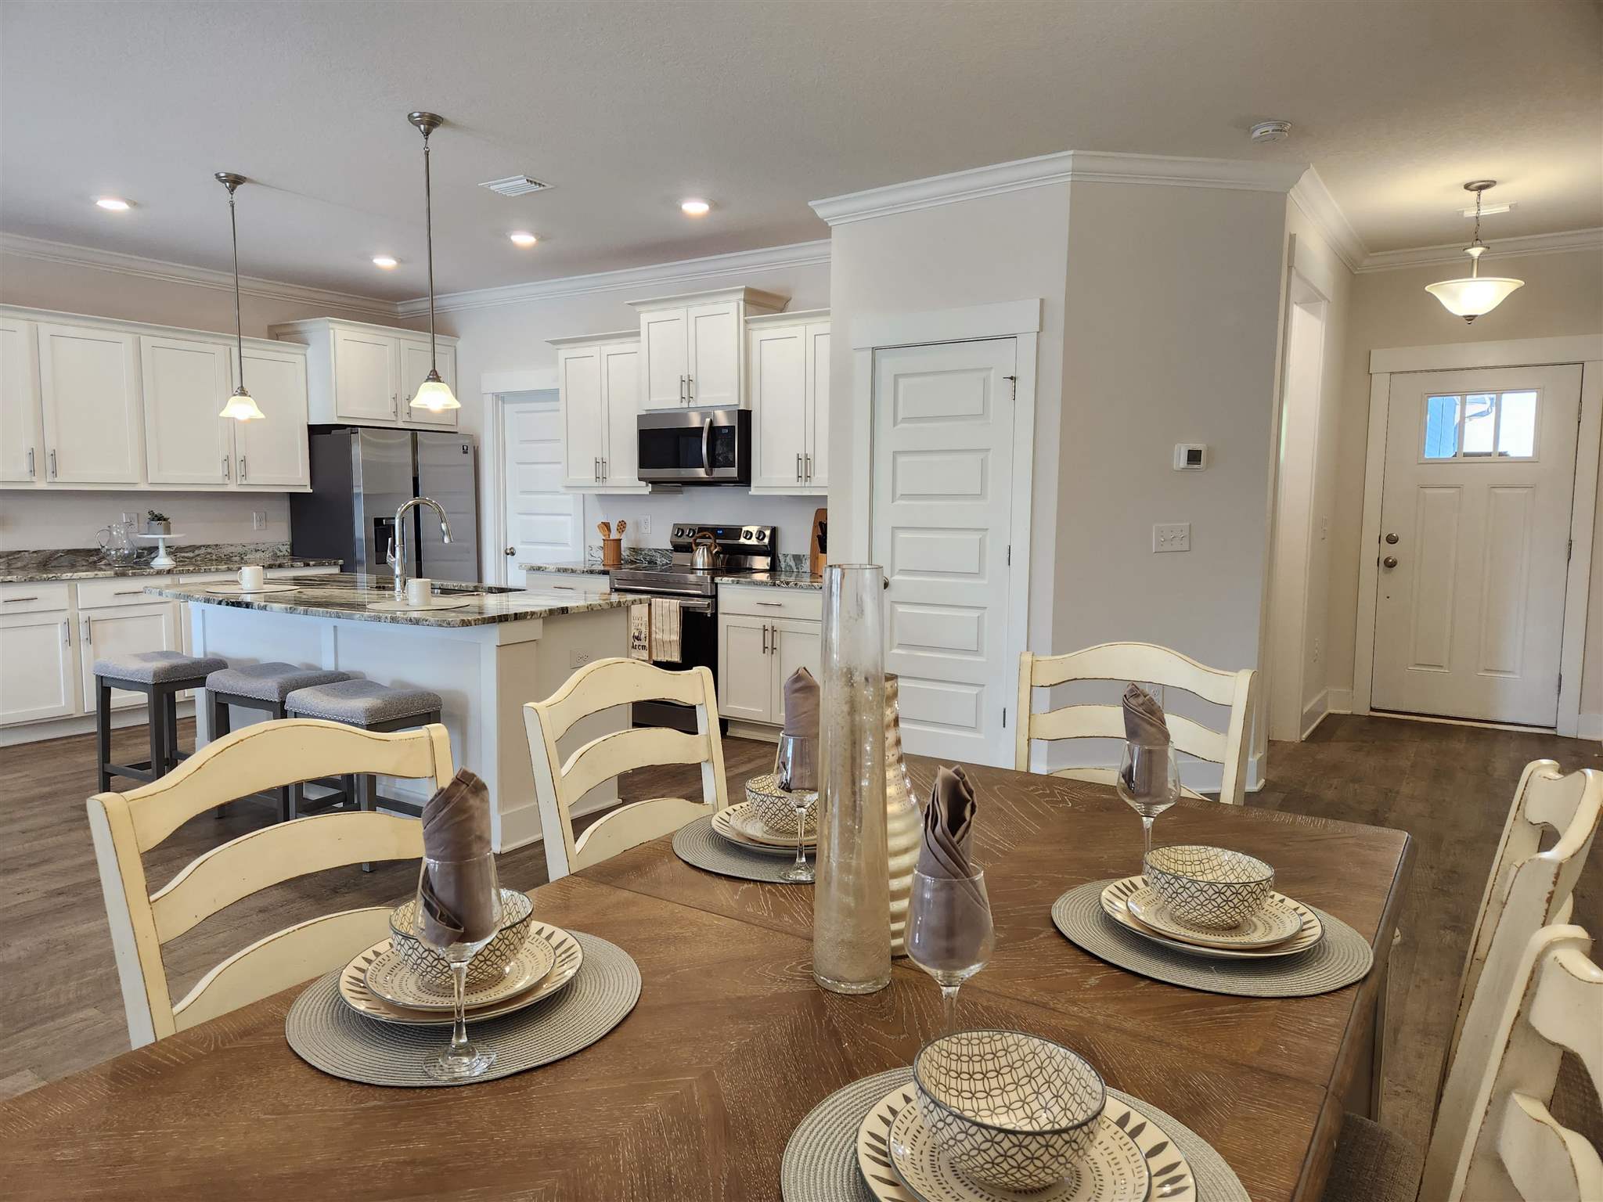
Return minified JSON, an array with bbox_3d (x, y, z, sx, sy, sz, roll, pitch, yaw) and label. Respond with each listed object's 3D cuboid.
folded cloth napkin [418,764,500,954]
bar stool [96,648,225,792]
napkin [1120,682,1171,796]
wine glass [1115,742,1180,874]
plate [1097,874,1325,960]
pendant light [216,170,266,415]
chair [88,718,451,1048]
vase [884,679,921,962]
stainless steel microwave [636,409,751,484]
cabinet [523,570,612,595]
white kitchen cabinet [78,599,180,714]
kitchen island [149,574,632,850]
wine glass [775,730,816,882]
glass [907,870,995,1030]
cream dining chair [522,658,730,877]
[{"bbox_3d":[-0.338,0.254,1.051,0.074,0.183,0.072,4,7,33],"label":"folded cloth napkin"},{"bbox_3d":[-2.854,0.551,4.787,0.505,0.635,0.350,4,7,34],"label":"bar stool"},{"bbox_3d":[0.495,0.207,1.535,0.066,0.170,0.060,1,6,10],"label":"napkin"},{"bbox_3d":[0.510,0.315,1.565,0.090,0.213,0.090,4,7,33],"label":"wine glass"},{"bbox_3d":[0.521,0.407,1.363,0.268,0.025,0.268,0,6,0],"label":"plate"},{"bbox_3d":[-2.532,-1.352,4.780,0.210,1.065,0.210,4,7,33],"label":"pendant light"},{"bbox_3d":[-0.473,0.693,1.319,0.590,1.040,0.492,4,7,33],"label":"chair"},{"bbox_3d":[0.104,0.266,1.342,0.109,0.341,0.109,4,7,34],"label":"vase"},{"bbox_3d":[-0.559,-0.900,6.325,0.760,0.420,0.410,4,7,34],"label":"stainless steel microwave"},{"bbox_3d":[-1.255,0.223,6.744,0.732,0.870,0.610,4,7,33],"label":"cabinet"},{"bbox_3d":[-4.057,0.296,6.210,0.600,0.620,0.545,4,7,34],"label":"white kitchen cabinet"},{"bbox_3d":[-1.950,0.415,4.769,2.450,0.914,1.060,4,7,34],"label":"kitchen island"},{"bbox_3d":[0.002,0.297,1.533,0.082,0.205,0.082,0,6,0],"label":"wine glass"},{"bbox_3d":[0.139,0.366,1.014,0.086,0.217,0.086,0,6,0],"label":"glass"},{"bbox_3d":[-0.110,0.642,1.864,0.590,1.040,0.490,4,7,33],"label":"cream dining chair"}]

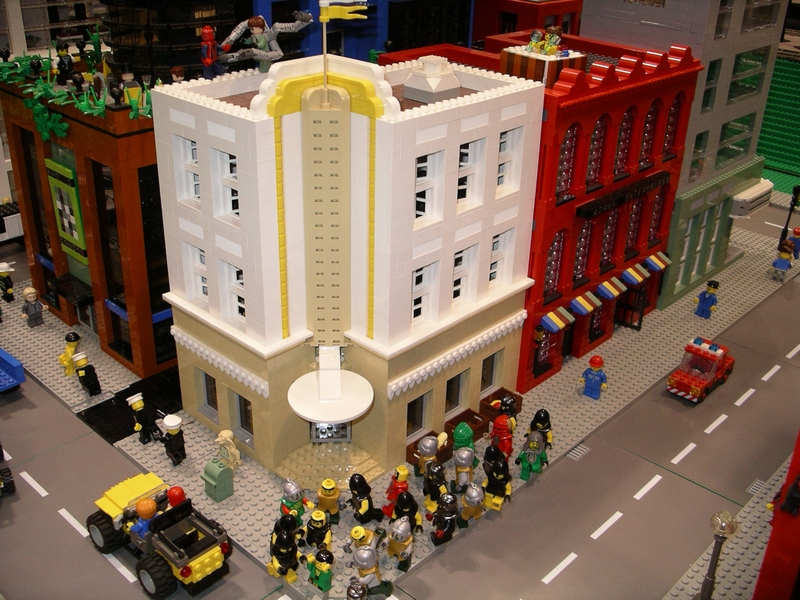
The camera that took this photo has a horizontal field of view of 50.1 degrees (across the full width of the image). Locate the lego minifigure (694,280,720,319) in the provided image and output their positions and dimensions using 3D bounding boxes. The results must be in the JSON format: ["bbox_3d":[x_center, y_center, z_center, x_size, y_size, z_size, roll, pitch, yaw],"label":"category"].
[{"bbox_3d":[0.345,-0.001,0.959,0.025,0.043,0.015,26,31,38],"label":"lego minifigure"}]

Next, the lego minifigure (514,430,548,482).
[{"bbox_3d":[0.107,0.123,0.685,0.027,0.043,0.017,8,27,12],"label":"lego minifigure"}]

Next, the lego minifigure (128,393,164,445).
[{"bbox_3d":[-0.217,0.100,0.724,0.025,0.043,0.017,-26,24,-28],"label":"lego minifigure"}]

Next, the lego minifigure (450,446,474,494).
[{"bbox_3d":[0.048,0.134,0.669,0.018,0.042,0.024,2,27,1],"label":"lego minifigure"}]

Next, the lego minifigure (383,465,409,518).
[{"bbox_3d":[-0.001,0.144,0.647,0.019,0.040,0.024,-21,34,-37],"label":"lego minifigure"}]

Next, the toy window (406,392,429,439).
[{"bbox_3d":[0.009,0.094,0.714,0.008,0.046,0.032,24,34,38],"label":"toy window"}]

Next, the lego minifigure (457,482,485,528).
[{"bbox_3d":[0.054,0.153,0.637,0.025,0.043,0.017,-15,45,-22],"label":"lego minifigure"}]

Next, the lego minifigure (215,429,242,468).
[{"bbox_3d":[-0.138,0.121,0.689,0.024,0.033,0.015,22,33,36],"label":"lego minifigure"}]

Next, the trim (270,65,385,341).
[{"bbox_3d":[-0.052,-0.066,0.626,0.079,0.191,0.044,0,26,-2],"label":"trim"}]

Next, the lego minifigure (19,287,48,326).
[{"bbox_3d":[-0.383,0.007,0.894,0.015,0.042,0.025,25,35,37],"label":"lego minifigure"}]

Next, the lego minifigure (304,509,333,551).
[{"bbox_3d":[-0.057,0.164,0.596,0.025,0.040,0.016,13,28,23],"label":"lego minifigure"}]

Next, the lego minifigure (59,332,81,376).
[{"bbox_3d":[-0.314,0.051,0.813,0.016,0.042,0.024,-1,26,-33],"label":"lego minifigure"}]

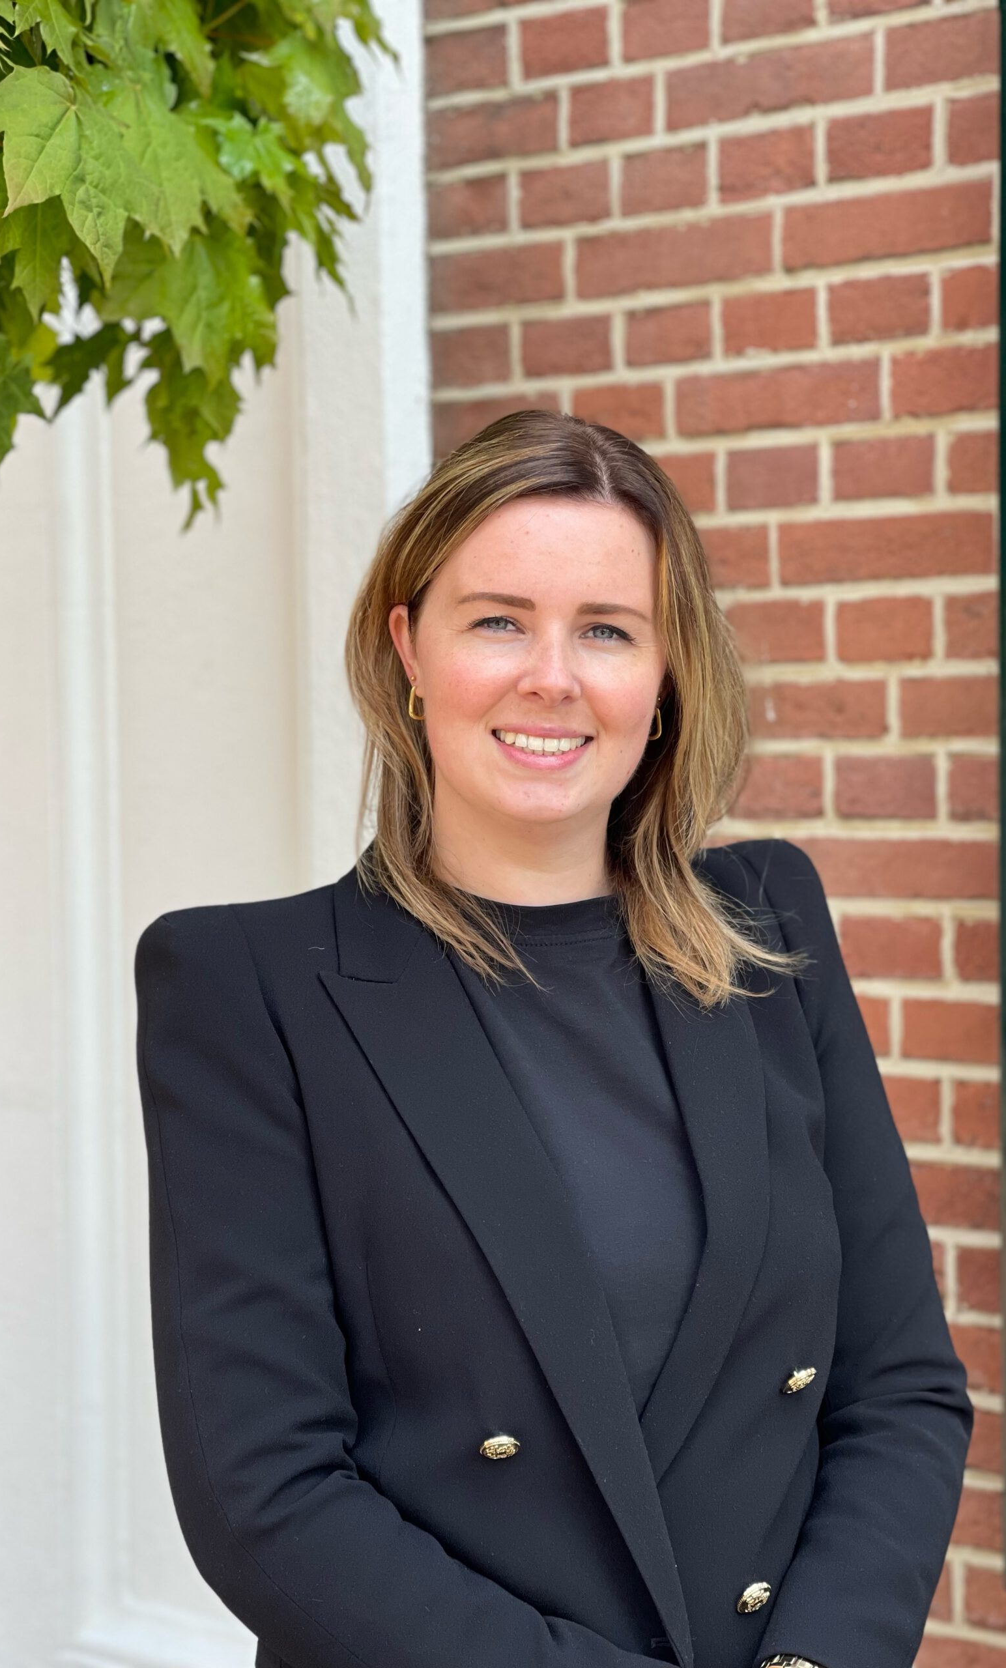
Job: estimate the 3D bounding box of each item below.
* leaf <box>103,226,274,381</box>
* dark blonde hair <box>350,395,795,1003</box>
[{"bbox_3d":[-0.199,-0.332,1.930,0.108,0.105,0.050,-1,-19,5],"label":"leaf"},{"bbox_3d":[0.037,-0.075,1.830,0.260,0.350,0.250,-1,1,-10],"label":"dark blonde hair"}]

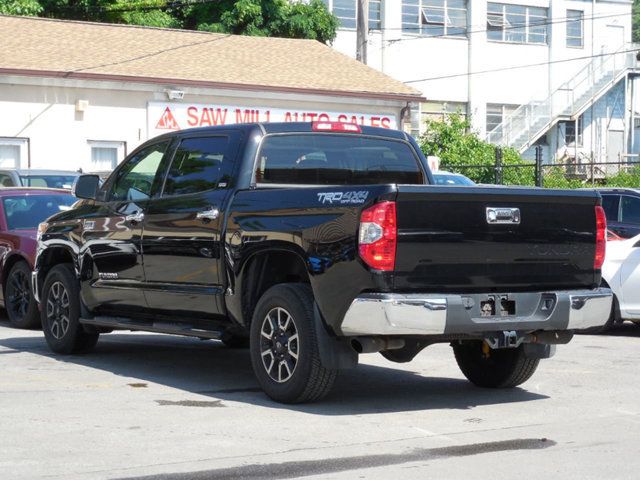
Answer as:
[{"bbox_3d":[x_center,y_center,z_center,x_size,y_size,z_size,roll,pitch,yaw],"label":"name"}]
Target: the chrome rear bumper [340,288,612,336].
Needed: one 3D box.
[{"bbox_3d":[1.094,0.447,9.176,1.950,0.265,0.440,0,1,-33],"label":"chrome rear bumper"}]

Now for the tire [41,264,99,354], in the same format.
[{"bbox_3d":[-2.163,0.605,12.624,0.280,0.795,0.800,0,1,-33],"label":"tire"}]

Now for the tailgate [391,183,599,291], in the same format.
[{"bbox_3d":[1.137,-0.009,9.109,1.630,0.640,0.110,0,1,-33],"label":"tailgate"}]

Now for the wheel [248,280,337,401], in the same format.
[{"bbox_3d":[-0.154,0.678,9.518,0.280,0.795,0.800,0,1,-33],"label":"wheel"}]

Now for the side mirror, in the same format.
[{"bbox_3d":[-1.891,-0.424,11.691,0.250,0.210,0.180,0,1,-33],"label":"side mirror"}]

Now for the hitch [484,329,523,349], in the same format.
[{"bbox_3d":[1.168,0.620,9.061,0.290,0.125,0.160,0,1,-33],"label":"hitch"}]

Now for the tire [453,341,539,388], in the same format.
[{"bbox_3d":[1.294,0.677,10.454,0.280,0.795,0.800,0,1,-33],"label":"tire"}]

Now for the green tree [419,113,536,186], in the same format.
[{"bbox_3d":[3.276,-1.030,30.000,2.700,3.100,2.600,1,1,0],"label":"green tree"}]

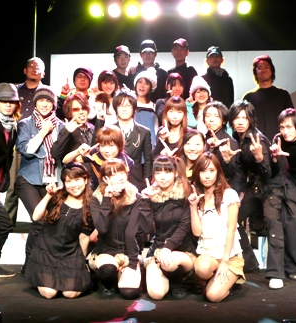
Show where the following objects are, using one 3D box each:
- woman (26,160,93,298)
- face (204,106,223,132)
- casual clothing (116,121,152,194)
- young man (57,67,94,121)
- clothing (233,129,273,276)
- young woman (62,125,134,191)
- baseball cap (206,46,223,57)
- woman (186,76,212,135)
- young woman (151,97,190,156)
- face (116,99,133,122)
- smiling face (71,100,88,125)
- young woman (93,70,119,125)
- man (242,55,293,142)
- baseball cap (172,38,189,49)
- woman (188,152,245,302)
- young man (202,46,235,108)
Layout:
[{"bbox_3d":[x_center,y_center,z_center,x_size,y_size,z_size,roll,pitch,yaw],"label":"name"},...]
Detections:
[{"bbox_3d":[-0.638,0.499,4.250,0.520,0.950,0.620,0,-1,-6],"label":"woman"},{"bbox_3d":[0.525,-0.341,4.780,0.165,0.210,0.170,0,-4,11],"label":"face"},{"bbox_3d":[-0.158,-0.009,5.100,0.470,0.720,0.290,1,-4,-1],"label":"casual clothing"},{"bbox_3d":[-0.702,-0.139,6.089,0.520,1.665,0.360,1,-4,-5],"label":"young man"},{"bbox_3d":[0.833,0.302,4.500,0.440,1.100,0.420,0,-4,11],"label":"clothing"},{"bbox_3d":[-0.378,0.358,4.550,0.520,1.150,0.550,0,-1,-6],"label":"young woman"},{"bbox_3d":[0.752,-1.239,6.750,0.185,0.120,0.260,0,-1,3],"label":"baseball cap"},{"bbox_3d":[0.568,-0.077,5.794,0.450,1.517,0.340,0,-4,9],"label":"woman"},{"bbox_3d":[0.183,0.204,4.746,0.440,1.457,0.380,0,-4,3],"label":"young woman"},{"bbox_3d":[-0.198,-0.434,5.030,0.160,0.205,0.160,1,-4,-1],"label":"face"},{"bbox_3d":[-0.545,-0.394,4.750,0.150,0.200,0.140,-12,0,-8],"label":"smiling face"},{"bbox_3d":[-0.390,-0.106,5.750,0.440,1.550,0.320,0,-1,-3],"label":"young woman"},{"bbox_3d":[1.145,-0.173,5.637,0.520,1.695,0.330,0,-4,9],"label":"man"},{"bbox_3d":[0.365,-1.320,6.700,0.185,0.120,0.260,0,-1,9],"label":"baseball cap"},{"bbox_3d":[0.485,0.481,4.220,0.450,1.010,0.650,0,-1,18],"label":"woman"},{"bbox_3d":[0.745,-0.385,6.386,0.480,1.722,0.320,0,-4,7],"label":"young man"}]

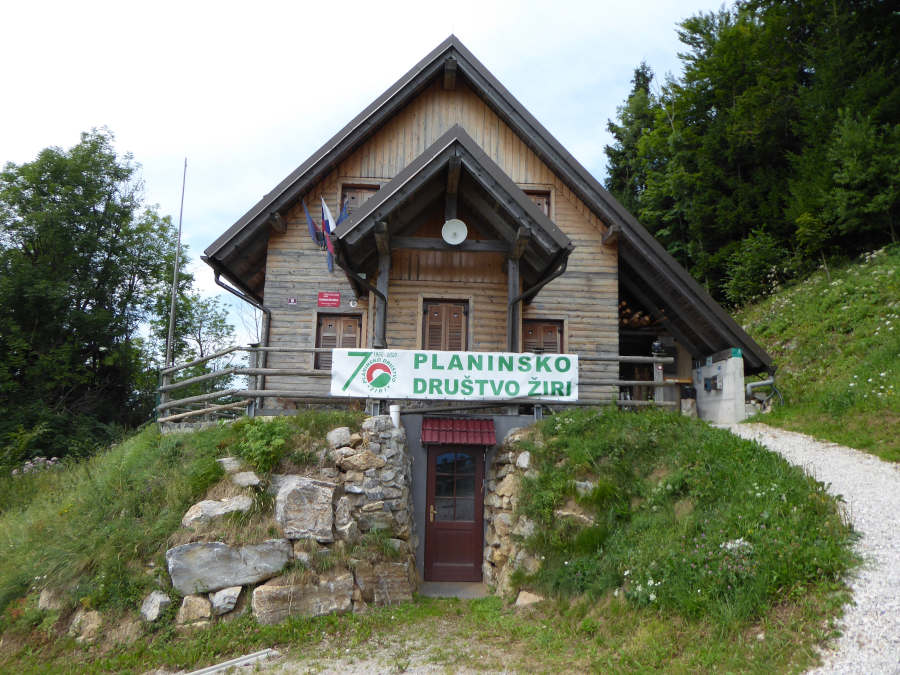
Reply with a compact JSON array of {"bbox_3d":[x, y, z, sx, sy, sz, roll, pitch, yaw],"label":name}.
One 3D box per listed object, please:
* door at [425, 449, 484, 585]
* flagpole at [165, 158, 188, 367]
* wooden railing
[{"bbox_3d":[0.082,2.644,9.448,0.887,2.002,0.080,2,-8,-2],"label":"door"},{"bbox_3d":[-5.017,-1.056,11.414,0.100,4.680,0.100,2,-8,-2],"label":"flagpole"},{"bbox_3d":[-1.006,0.995,11.141,9.310,1.220,2.420,2,-9,-2],"label":"wooden railing"}]

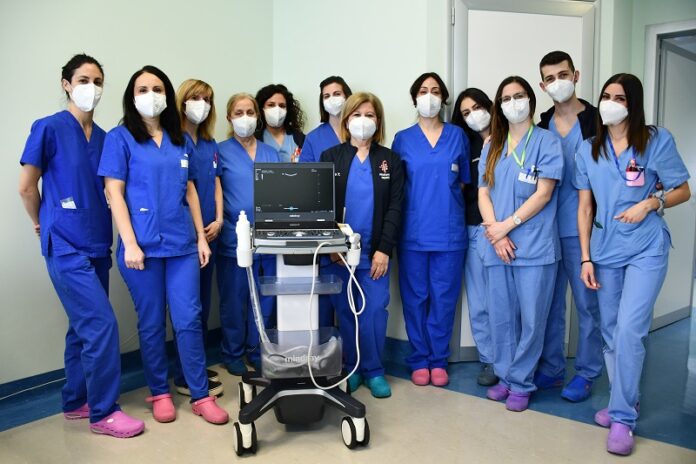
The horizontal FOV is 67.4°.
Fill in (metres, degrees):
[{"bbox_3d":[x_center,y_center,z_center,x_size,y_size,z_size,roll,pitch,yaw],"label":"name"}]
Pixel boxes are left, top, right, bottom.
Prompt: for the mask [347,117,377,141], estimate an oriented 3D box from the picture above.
[{"bbox_3d":[0.076,-0.533,2.690,0.145,0.122,0.085,0,5,0],"label":"mask"}]

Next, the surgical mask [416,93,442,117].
[{"bbox_3d":[0.428,-0.665,2.742,0.140,0.140,0.090,1,5,8],"label":"surgical mask"}]

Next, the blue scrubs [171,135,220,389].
[{"bbox_3d":[-0.833,0.156,2.825,0.390,1.360,0.280,-4,7,-34],"label":"blue scrubs"}]

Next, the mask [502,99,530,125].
[{"bbox_3d":[0.786,-0.566,2.450,0.140,0.135,0.090,-8,3,16],"label":"mask"}]

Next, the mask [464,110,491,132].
[{"bbox_3d":[0.727,-0.623,2.930,0.140,0.112,0.085,-20,-1,17],"label":"mask"}]

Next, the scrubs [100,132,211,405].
[{"bbox_3d":[-0.895,0.163,2.404,0.500,1.290,0.310,-2,6,-28],"label":"scrubs"}]

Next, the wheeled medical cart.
[{"bbox_3d":[-0.222,0.434,2.407,0.540,0.930,0.560,-1,5,-8],"label":"wheeled medical cart"}]

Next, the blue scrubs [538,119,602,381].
[{"bbox_3d":[1.127,0.096,2.668,0.460,1.350,0.320,3,6,25],"label":"blue scrubs"}]

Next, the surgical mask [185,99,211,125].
[{"bbox_3d":[-0.796,-0.639,2.780,0.138,0.120,0.085,4,3,-24],"label":"surgical mask"}]

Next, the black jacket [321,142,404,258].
[{"bbox_3d":[0.068,-0.171,2.830,0.460,0.610,0.280,-1,5,0],"label":"black jacket"}]

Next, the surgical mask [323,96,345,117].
[{"bbox_3d":[-0.083,-0.767,3.190,0.134,0.117,0.085,-9,7,-7],"label":"surgical mask"}]

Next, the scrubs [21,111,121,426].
[{"bbox_3d":[-1.218,0.156,2.303,0.380,1.360,0.480,5,7,42],"label":"scrubs"}]

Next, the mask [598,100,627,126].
[{"bbox_3d":[1.121,-0.500,2.204,0.140,0.130,0.090,17,15,41],"label":"mask"}]

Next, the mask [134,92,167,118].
[{"bbox_3d":[-0.946,-0.611,2.500,0.147,0.122,0.088,-3,6,-25],"label":"mask"}]

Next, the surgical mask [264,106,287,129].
[{"bbox_3d":[-0.443,-0.704,3.210,0.134,0.117,0.085,-3,6,-22],"label":"surgical mask"}]

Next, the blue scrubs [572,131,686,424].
[{"bbox_3d":[1.203,0.200,2.226,0.520,1.280,0.360,3,6,32],"label":"blue scrubs"}]

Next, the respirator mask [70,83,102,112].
[{"bbox_3d":[-1.207,-0.621,2.410,0.143,0.128,0.090,-1,4,-42],"label":"respirator mask"}]

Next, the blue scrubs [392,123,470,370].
[{"bbox_3d":[0.480,0.067,3.020,0.430,1.410,0.280,0,5,6],"label":"blue scrubs"}]

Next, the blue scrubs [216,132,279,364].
[{"bbox_3d":[-0.584,0.128,3.065,0.400,1.338,0.280,-2,6,-19],"label":"blue scrubs"}]

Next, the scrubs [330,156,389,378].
[{"bbox_3d":[0.071,0.181,2.744,0.410,1.206,0.270,-1,6,-2],"label":"scrubs"}]

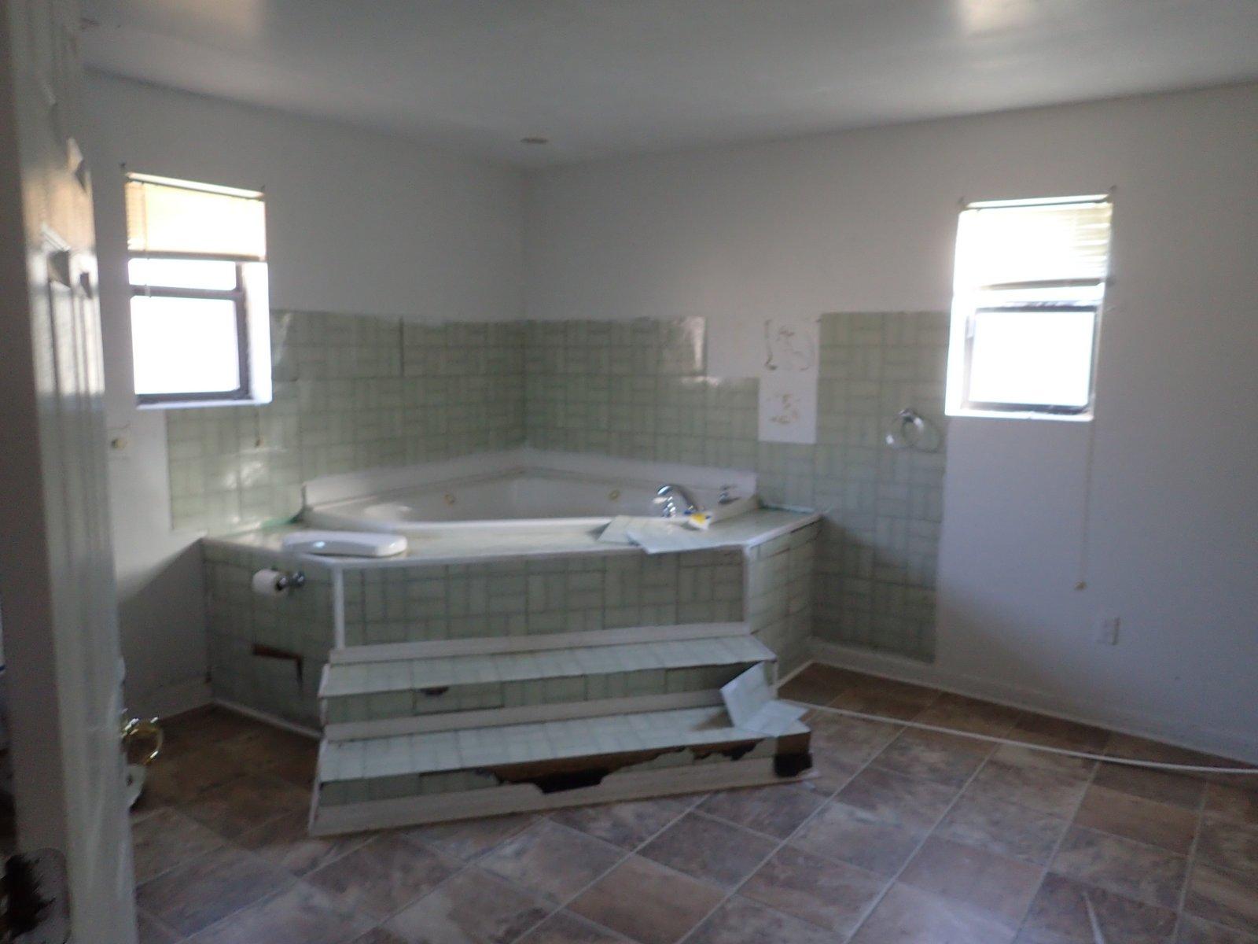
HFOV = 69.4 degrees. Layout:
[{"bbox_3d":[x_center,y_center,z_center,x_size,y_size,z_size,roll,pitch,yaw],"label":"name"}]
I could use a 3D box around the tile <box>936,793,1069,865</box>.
[{"bbox_3d":[1.179,1.128,2.879,0.328,0.010,0.328,7,10,35],"label":"tile"}]

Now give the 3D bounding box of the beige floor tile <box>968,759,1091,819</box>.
[{"bbox_3d":[1.373,1.093,3.148,0.328,0.010,0.328,7,10,35],"label":"beige floor tile"}]

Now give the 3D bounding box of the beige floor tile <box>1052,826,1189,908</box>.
[{"bbox_3d":[1.410,1.133,2.621,0.315,0.010,0.315,7,10,36],"label":"beige floor tile"}]

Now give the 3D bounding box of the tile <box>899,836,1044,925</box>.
[{"bbox_3d":[0.955,1.137,2.555,0.315,0.010,0.315,7,10,36],"label":"tile"}]

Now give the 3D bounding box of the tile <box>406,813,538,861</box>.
[{"bbox_3d":[-0.491,1.106,2.841,0.328,0.010,0.328,7,10,35],"label":"tile"}]

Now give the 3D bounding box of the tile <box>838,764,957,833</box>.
[{"bbox_3d":[0.889,1.071,3.005,0.315,0.010,0.315,7,10,36],"label":"tile"}]

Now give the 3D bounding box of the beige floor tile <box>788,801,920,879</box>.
[{"bbox_3d":[0.713,1.131,2.802,0.328,0.010,0.328,7,10,35],"label":"beige floor tile"}]

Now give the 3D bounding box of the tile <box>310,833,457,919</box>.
[{"bbox_3d":[-0.670,1.120,2.548,0.315,0.010,0.315,7,10,36],"label":"tile"}]

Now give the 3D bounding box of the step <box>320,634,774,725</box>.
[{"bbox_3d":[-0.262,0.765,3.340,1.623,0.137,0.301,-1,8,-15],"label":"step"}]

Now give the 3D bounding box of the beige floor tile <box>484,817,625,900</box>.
[{"bbox_3d":[-0.220,1.138,2.648,0.328,0.010,0.328,7,10,35],"label":"beige floor tile"}]

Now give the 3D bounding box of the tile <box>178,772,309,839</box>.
[{"bbox_3d":[-1.228,1.078,2.956,0.328,0.010,0.328,7,10,35],"label":"tile"}]

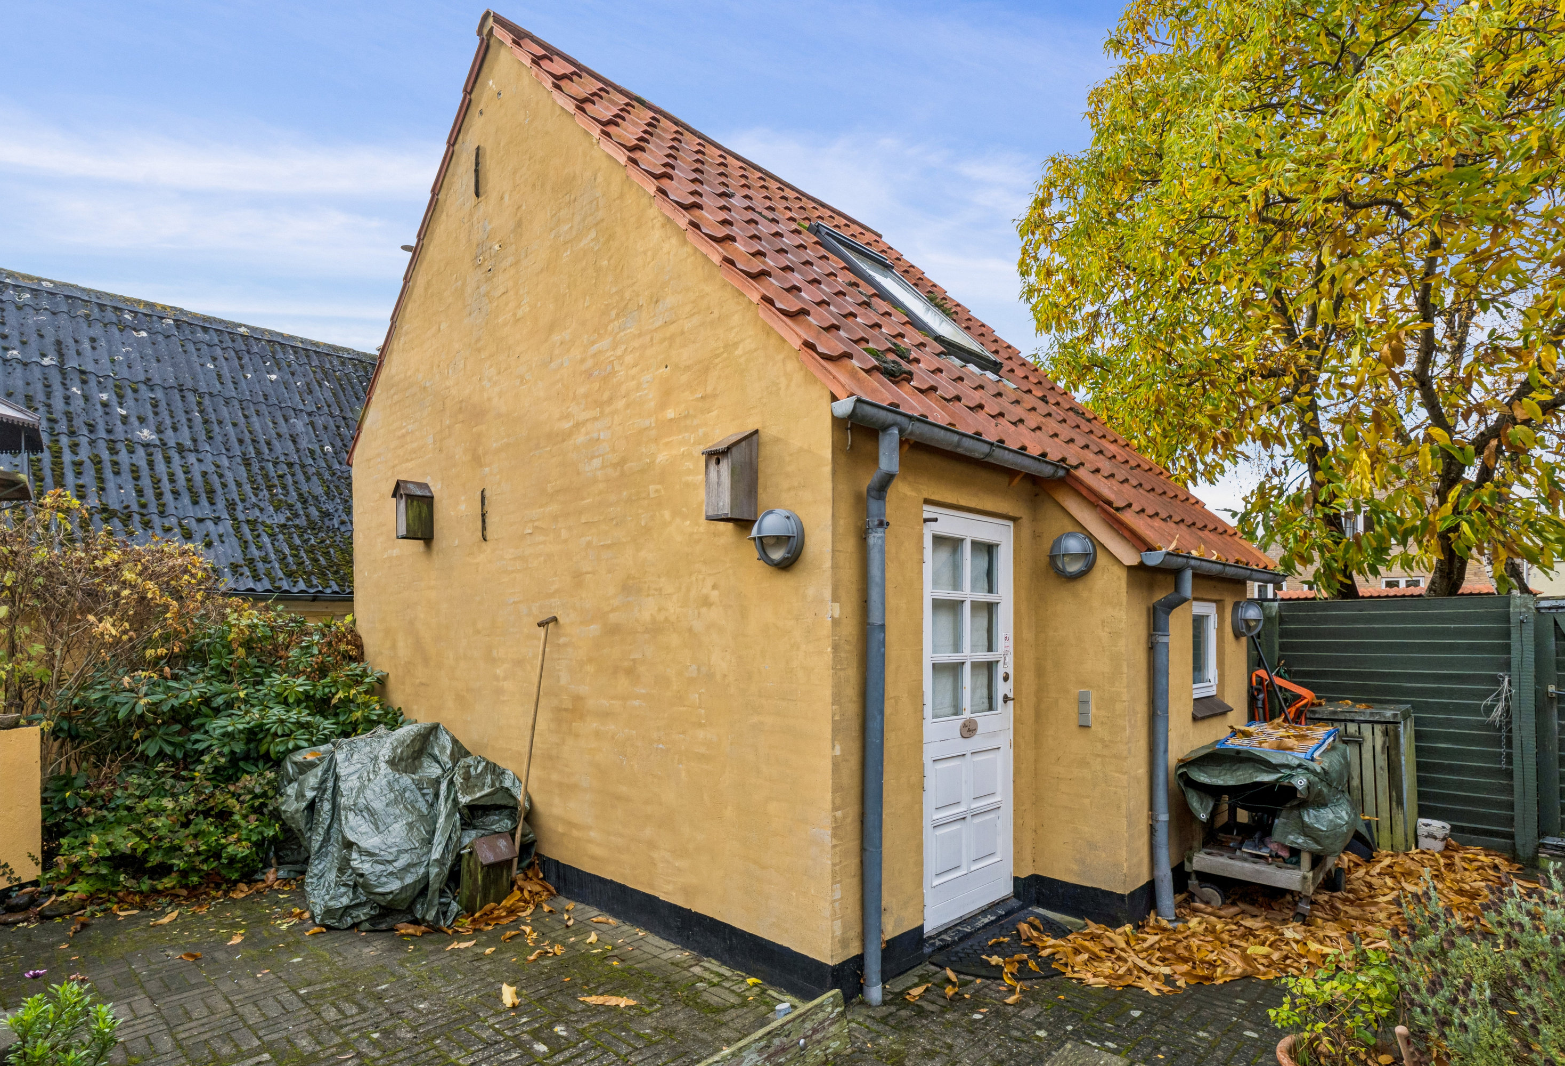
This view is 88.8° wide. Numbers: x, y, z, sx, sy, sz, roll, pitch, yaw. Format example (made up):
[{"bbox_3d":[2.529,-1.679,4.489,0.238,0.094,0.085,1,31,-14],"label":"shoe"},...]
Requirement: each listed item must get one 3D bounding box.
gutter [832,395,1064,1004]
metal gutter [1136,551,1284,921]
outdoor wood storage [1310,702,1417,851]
[{"bbox_3d":[0.850,0.690,3.680,0.170,2.340,1.770,-4,-6,44],"label":"gutter"},{"bbox_3d":[2.580,1.070,4.710,0.185,1.860,2.220,-4,-6,44],"label":"metal gutter"},{"bbox_3d":[4.010,1.686,5.556,0.560,0.960,0.390,-4,-6,44],"label":"outdoor wood storage"}]

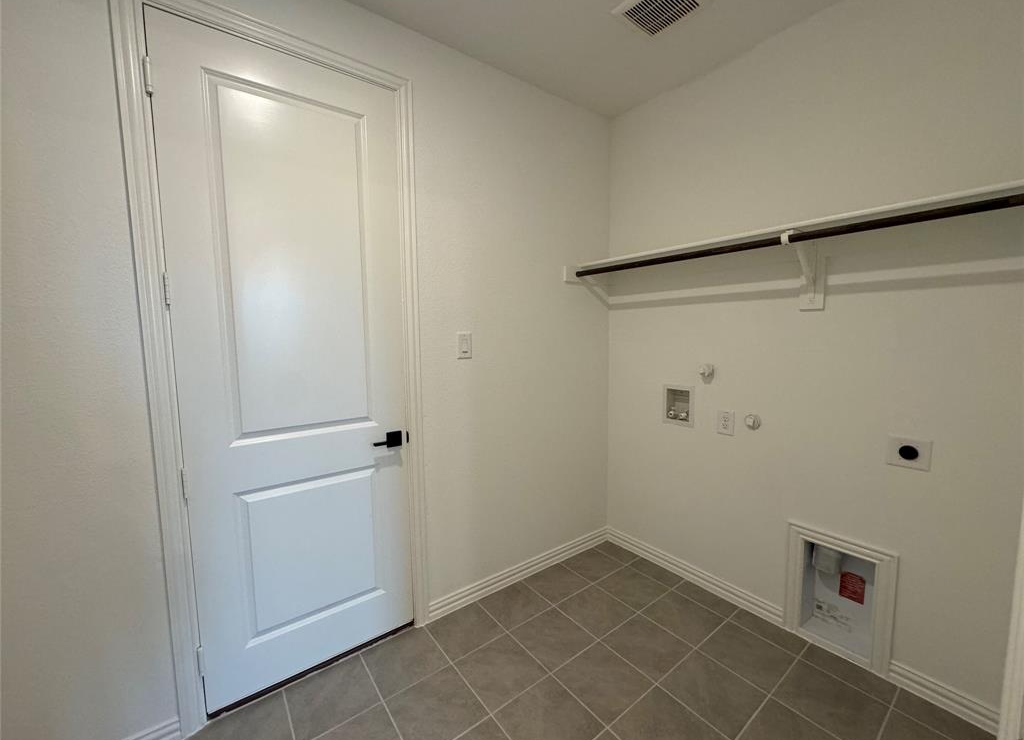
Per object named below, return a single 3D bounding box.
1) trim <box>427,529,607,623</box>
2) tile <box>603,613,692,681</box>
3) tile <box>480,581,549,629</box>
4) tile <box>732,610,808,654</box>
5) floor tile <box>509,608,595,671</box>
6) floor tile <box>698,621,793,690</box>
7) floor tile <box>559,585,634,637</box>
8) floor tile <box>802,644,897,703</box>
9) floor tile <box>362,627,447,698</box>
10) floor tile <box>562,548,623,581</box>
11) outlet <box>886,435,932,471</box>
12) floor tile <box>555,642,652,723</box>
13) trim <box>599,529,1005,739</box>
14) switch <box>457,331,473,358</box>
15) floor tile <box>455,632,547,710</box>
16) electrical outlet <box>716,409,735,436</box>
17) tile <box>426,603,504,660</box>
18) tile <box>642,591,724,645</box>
[{"bbox_3d":[0.116,1.170,2.447,1.345,0.090,0.013,-5,7,-37],"label":"trim"},{"bbox_3d":[0.620,1.267,1.901,0.301,0.010,0.301,-5,7,-37],"label":"tile"},{"bbox_3d":[0.014,1.245,2.196,0.300,0.013,0.287,-5,7,-37],"label":"tile"},{"bbox_3d":[1.223,1.253,1.977,0.136,0.013,0.300,-5,7,-37],"label":"tile"},{"bbox_3d":[0.194,1.266,1.960,0.300,0.013,0.300,-5,7,-37],"label":"floor tile"},{"bbox_3d":[1.047,1.268,1.844,0.301,0.010,0.301,-5,7,-37],"label":"floor tile"},{"bbox_3d":[0.435,1.246,2.143,0.301,0.010,0.301,-5,7,-37],"label":"floor tile"},{"bbox_3d":[1.409,1.274,1.737,0.137,0.010,0.301,-5,7,-37],"label":"floor tile"},{"bbox_3d":[-0.473,1.284,1.827,0.301,0.010,0.289,-5,7,-37],"label":"floor tile"},{"bbox_3d":[0.500,1.205,2.559,0.300,0.013,0.281,-5,7,-37],"label":"floor tile"},{"bbox_3d":[1.529,0.321,1.594,0.016,0.118,0.120,-5,7,-37],"label":"outlet"},{"bbox_3d":[0.378,1.286,1.717,0.301,0.010,0.301,-5,7,-37],"label":"floor tile"},{"bbox_3d":[1.179,1.187,2.153,0.012,0.090,1.762,-5,7,-37],"label":"trim"},{"bbox_3d":[-0.234,-0.124,2.068,0.087,0.131,0.009,-5,7,-37],"label":"switch"},{"bbox_3d":[-0.048,1.286,1.777,0.300,0.013,0.300,-5,7,-37],"label":"floor tile"},{"bbox_3d":[1.108,0.275,2.148,0.009,0.128,0.086,-5,7,-37],"label":"electrical outlet"},{"bbox_3d":[-0.228,1.266,2.013,0.300,0.013,0.287,-5,7,-37],"label":"tile"},{"bbox_3d":[0.862,1.247,2.085,0.301,0.010,0.301,-5,7,-37],"label":"tile"}]

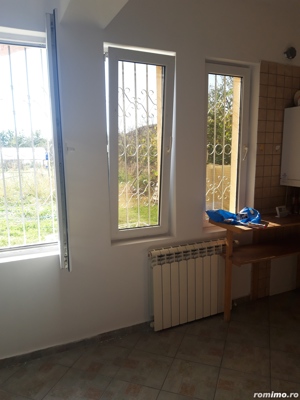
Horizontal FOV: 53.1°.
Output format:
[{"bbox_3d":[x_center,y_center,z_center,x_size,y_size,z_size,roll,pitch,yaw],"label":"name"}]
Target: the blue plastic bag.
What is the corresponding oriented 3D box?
[{"bbox_3d":[0.721,0.128,2.669,0.430,0.115,0.210,-1,9,0],"label":"blue plastic bag"}]

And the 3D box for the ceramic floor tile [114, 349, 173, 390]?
[{"bbox_3d":[-0.035,1.188,2.130,0.330,0.010,0.330,2,9,20],"label":"ceramic floor tile"}]

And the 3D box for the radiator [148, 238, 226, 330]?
[{"bbox_3d":[0.375,0.717,2.641,0.795,0.680,0.090,-5,9,-23],"label":"radiator"}]

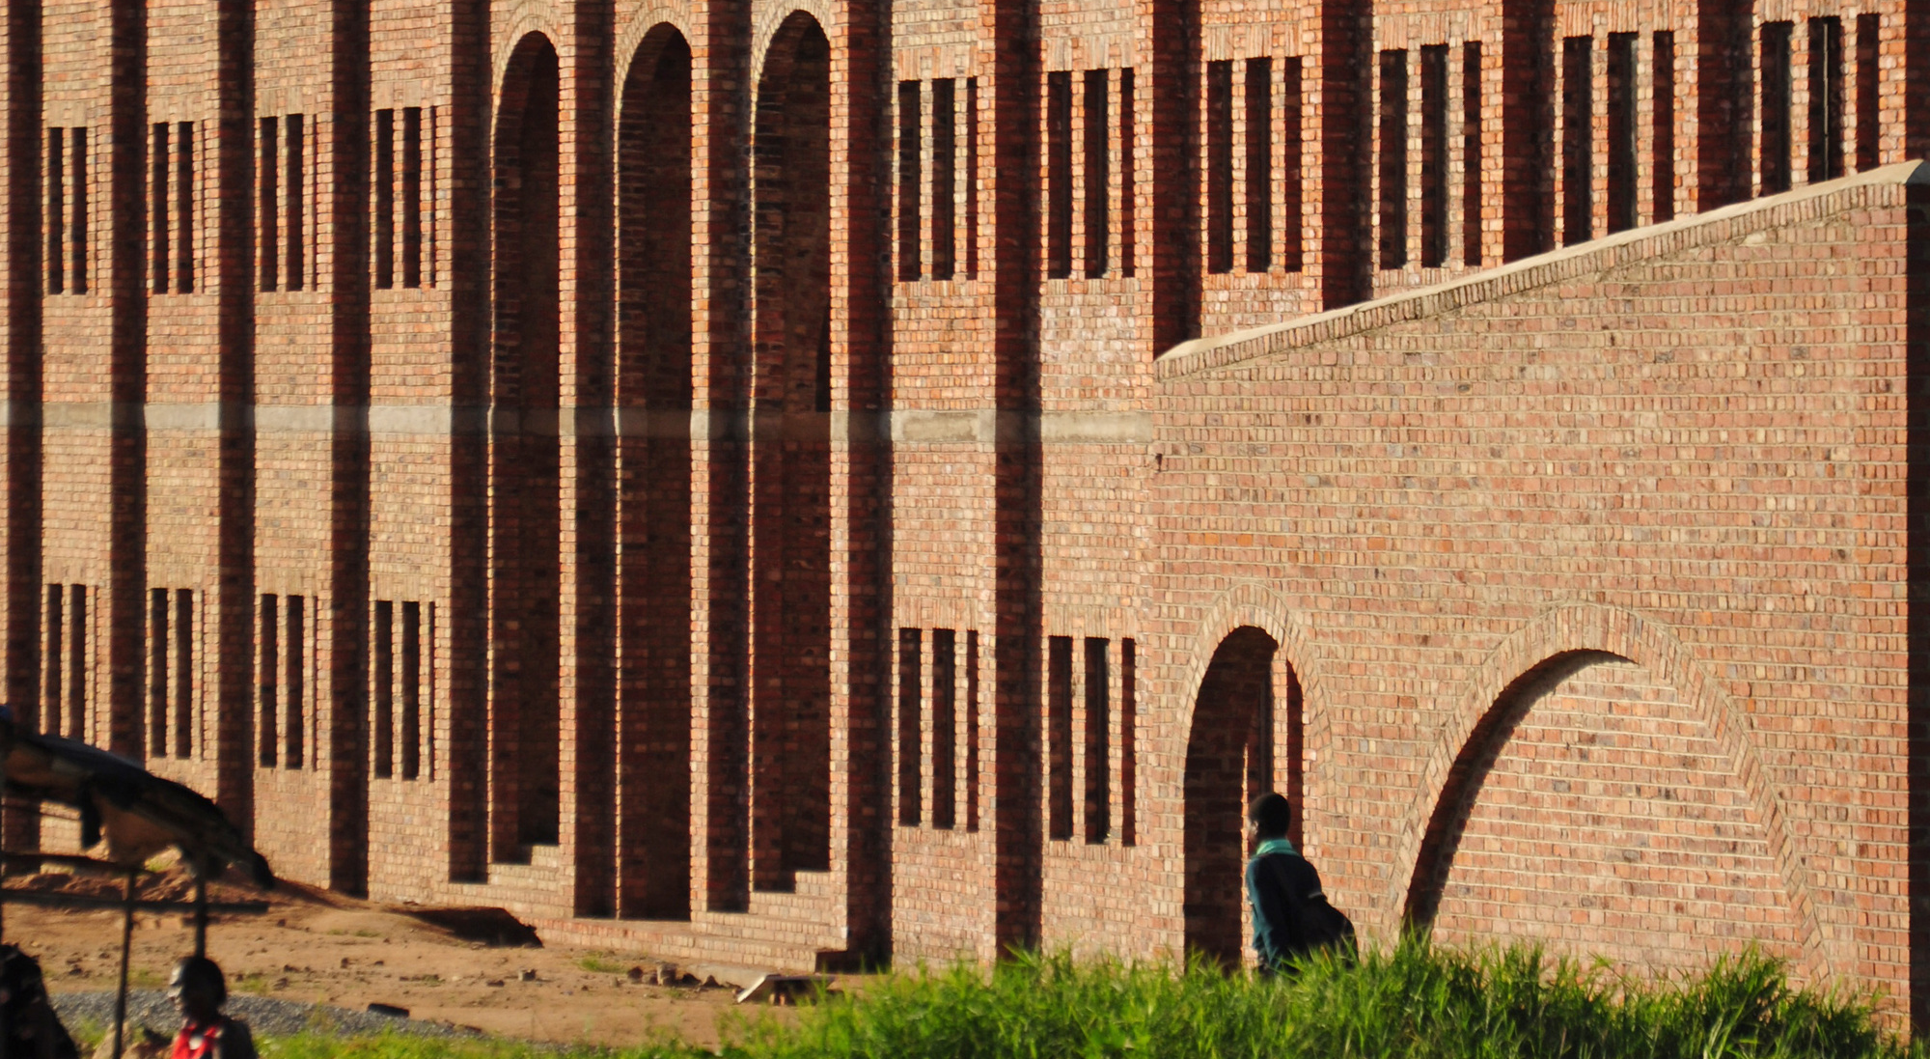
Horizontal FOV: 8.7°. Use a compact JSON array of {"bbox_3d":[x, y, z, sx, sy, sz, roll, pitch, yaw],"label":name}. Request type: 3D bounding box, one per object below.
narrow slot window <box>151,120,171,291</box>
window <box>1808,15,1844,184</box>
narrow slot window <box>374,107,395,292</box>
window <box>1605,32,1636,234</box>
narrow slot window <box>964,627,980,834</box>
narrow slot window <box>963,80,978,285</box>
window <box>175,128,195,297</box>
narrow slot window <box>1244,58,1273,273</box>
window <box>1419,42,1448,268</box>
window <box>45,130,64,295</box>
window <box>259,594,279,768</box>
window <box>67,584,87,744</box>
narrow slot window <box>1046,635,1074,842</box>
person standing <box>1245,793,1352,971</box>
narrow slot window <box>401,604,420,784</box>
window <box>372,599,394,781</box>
[{"bbox_3d":[-6.970,-2.797,110.447,0.180,1.475,0.445,0,1,-21],"label":"narrow slot window"},{"bbox_3d":[5.369,-2.412,77.661,0.200,1.440,0.445,0,1,-21],"label":"window"},{"bbox_3d":[-4.787,-2.768,106.037,0.150,1.504,0.430,0,1,-21],"label":"narrow slot window"},{"bbox_3d":[4.054,-2.337,76.873,0.120,1.361,0.419,0,1,-21],"label":"window"},{"bbox_3d":[0.163,1.487,93.367,0.150,1.495,0.430,0,1,-21],"label":"narrow slot window"},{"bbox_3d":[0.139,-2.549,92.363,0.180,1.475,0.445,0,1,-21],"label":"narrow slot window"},{"bbox_3d":[-6.774,-2.826,111.142,0.150,1.508,0.430,0,1,-21],"label":"window"},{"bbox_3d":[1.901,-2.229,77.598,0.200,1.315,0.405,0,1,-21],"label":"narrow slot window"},{"bbox_3d":[2.881,-2.205,74.990,0.200,1.315,0.405,0,1,-21],"label":"window"},{"bbox_3d":[-8.094,-2.844,113.308,0.180,1.475,0.445,0,1,-21],"label":"window"},{"bbox_3d":[-5.208,1.163,96.564,0.200,1.315,0.405,0,1,-21],"label":"window"},{"bbox_3d":[-7.661,1.220,110.936,0.200,1.440,0.445,0,1,-21],"label":"window"},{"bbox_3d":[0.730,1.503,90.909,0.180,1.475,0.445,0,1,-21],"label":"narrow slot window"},{"bbox_3d":[1.644,2.125,62.010,0.500,1.670,0.480,0,1,21],"label":"person standing"},{"bbox_3d":[-4.381,1.317,102.572,0.200,1.439,0.445,0,1,-21],"label":"narrow slot window"},{"bbox_3d":[-4.767,1.336,104.895,0.180,1.475,0.445,0,1,-21],"label":"window"}]

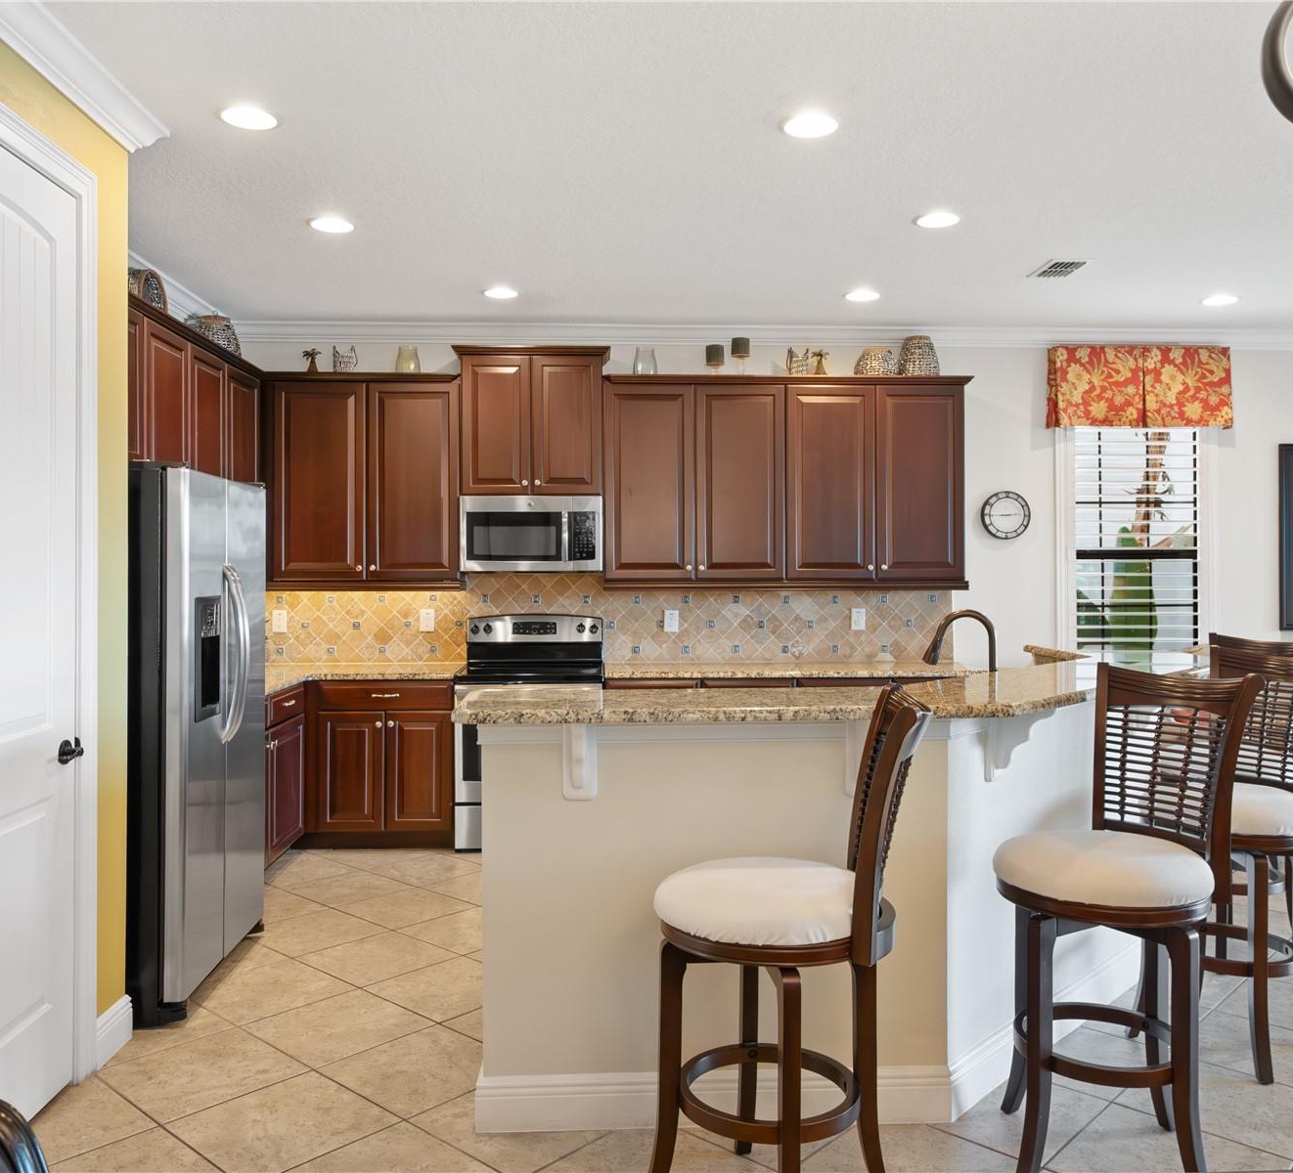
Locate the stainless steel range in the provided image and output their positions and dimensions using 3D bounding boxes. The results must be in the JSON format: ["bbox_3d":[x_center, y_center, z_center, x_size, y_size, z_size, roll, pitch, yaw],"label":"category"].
[{"bbox_3d":[-0.612,0.767,5.906,0.760,1.202,0.680,0,1,-2],"label":"stainless steel range"}]

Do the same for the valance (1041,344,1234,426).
[{"bbox_3d":[2.854,-1.150,6.281,1.018,0.465,0.125,0,1,-2],"label":"valance"}]

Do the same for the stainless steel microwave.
[{"bbox_3d":[-0.618,-0.287,6.006,0.757,0.413,0.435,0,1,-2],"label":"stainless steel microwave"}]

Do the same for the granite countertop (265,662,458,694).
[{"bbox_3d":[-1.645,0.483,5.310,1.325,0.040,1.810,0,1,-2],"label":"granite countertop"}]

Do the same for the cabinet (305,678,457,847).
[{"bbox_3d":[-1.373,0.924,5.848,0.769,0.896,0.625,0,0,-2],"label":"cabinet"}]

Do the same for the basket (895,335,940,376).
[{"bbox_3d":[1.535,-1.278,6.116,0.246,0.265,0.246,0,1,-2],"label":"basket"}]

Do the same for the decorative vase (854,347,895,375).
[{"bbox_3d":[1.281,-1.224,6.062,0.248,0.222,0.240,0,0,-2],"label":"decorative vase"}]

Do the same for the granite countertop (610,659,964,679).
[{"bbox_3d":[0.759,0.459,5.899,1.975,0.030,0.650,0,0,-2],"label":"granite countertop"}]

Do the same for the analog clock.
[{"bbox_3d":[2.069,-0.408,6.242,0.284,0.281,0.045,0,0,-2],"label":"analog clock"}]

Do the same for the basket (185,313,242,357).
[{"bbox_3d":[-2.239,-1.258,5.658,0.246,0.310,0.246,0,0,-2],"label":"basket"}]

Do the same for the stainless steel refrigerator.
[{"bbox_3d":[-1.844,0.501,3.888,0.760,1.799,0.900,0,1,-2],"label":"stainless steel refrigerator"}]

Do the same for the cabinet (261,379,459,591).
[{"bbox_3d":[-1.527,-0.560,5.981,1.037,1.160,0.355,0,0,-2],"label":"cabinet"}]

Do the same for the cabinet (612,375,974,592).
[{"bbox_3d":[0.766,-0.562,6.099,1.990,1.166,0.365,0,1,-2],"label":"cabinet"}]

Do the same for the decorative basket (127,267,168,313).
[{"bbox_3d":[-2.200,-1.228,4.630,0.220,0.245,0.275,0,0,-2],"label":"decorative basket"}]

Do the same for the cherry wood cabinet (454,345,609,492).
[{"bbox_3d":[-0.621,-0.896,6.031,0.825,0.790,0.395,0,1,-2],"label":"cherry wood cabinet"}]

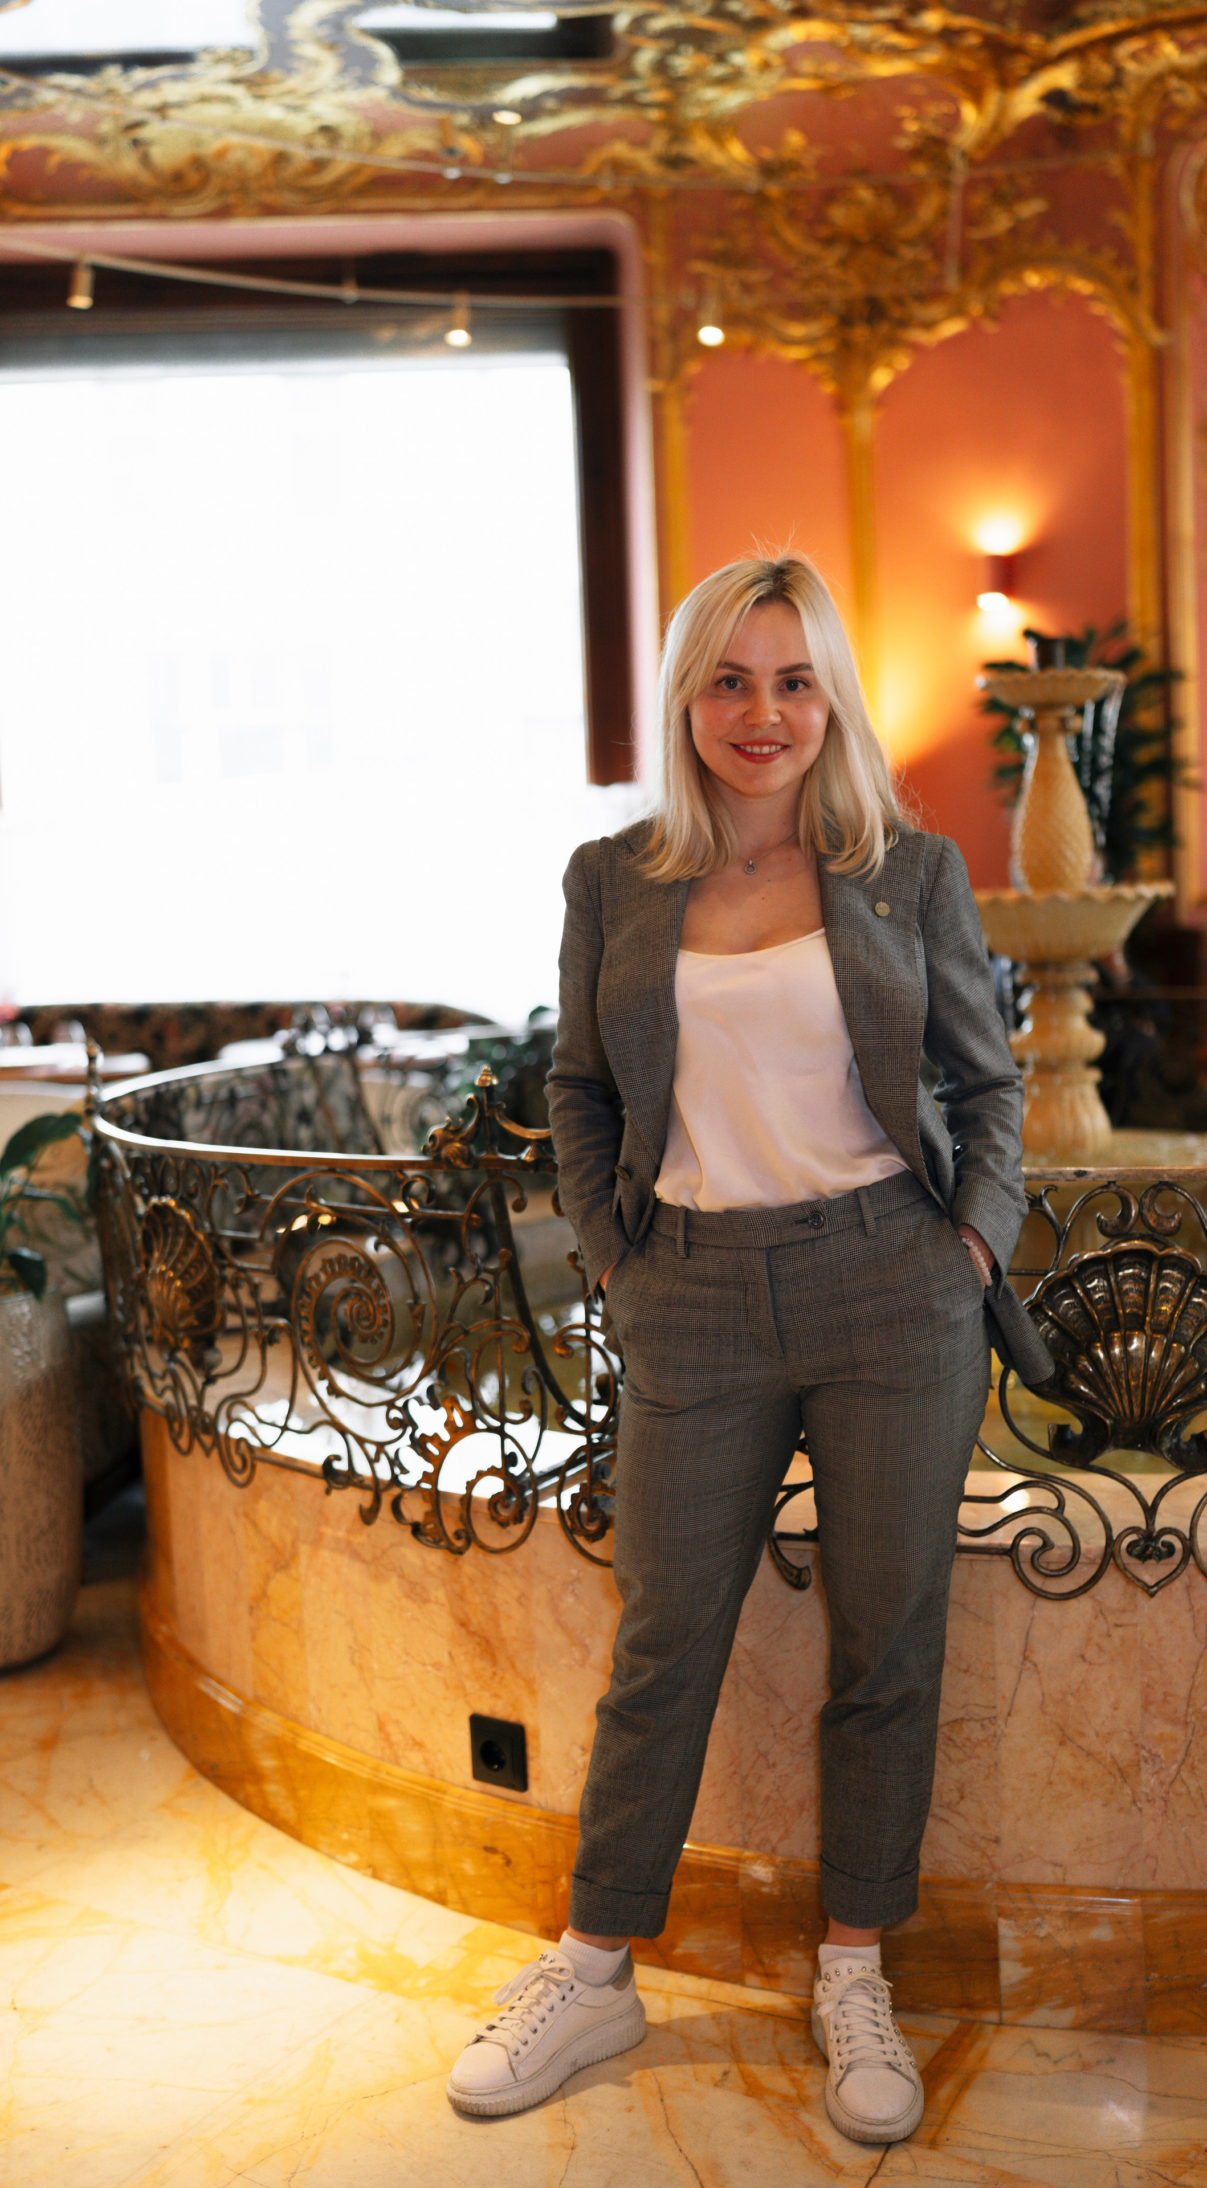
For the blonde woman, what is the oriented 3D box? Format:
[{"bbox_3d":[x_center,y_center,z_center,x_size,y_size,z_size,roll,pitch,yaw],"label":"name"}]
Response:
[{"bbox_3d":[0.142,0.247,2.251,0.630,1.600,0.340,-1,4,12],"label":"blonde woman"}]

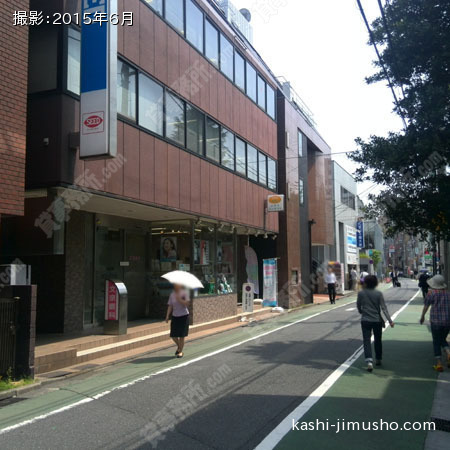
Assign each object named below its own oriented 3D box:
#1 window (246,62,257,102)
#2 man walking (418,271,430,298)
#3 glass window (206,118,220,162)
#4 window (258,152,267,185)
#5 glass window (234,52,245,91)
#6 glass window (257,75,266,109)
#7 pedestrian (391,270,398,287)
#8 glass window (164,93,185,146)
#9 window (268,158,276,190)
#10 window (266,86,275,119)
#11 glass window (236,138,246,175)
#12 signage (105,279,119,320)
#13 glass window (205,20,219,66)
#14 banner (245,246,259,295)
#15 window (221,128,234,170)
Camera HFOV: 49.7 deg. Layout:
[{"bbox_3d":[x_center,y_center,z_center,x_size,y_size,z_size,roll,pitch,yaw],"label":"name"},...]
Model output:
[{"bbox_3d":[0.984,-5.375,18.218,0.100,1.332,1.141,-3,-6,23],"label":"window"},{"bbox_3d":[11.939,3.556,29.000,0.600,1.660,0.400,-3,-5,23],"label":"man walking"},{"bbox_3d":[-0.361,-2.587,14.728,0.100,1.292,0.978,-3,-6,23],"label":"glass window"},{"bbox_3d":[1.514,-2.250,19.398,0.100,1.230,0.904,-3,-5,23],"label":"window"},{"bbox_3d":[0.520,-5.470,17.149,0.100,1.332,1.018,-3,-6,23],"label":"glass window"},{"bbox_3d":[1.451,-5.280,19.297,0.100,1.332,1.039,-3,-6,23],"label":"glass window"},{"bbox_3d":[15.386,4.796,44.000,0.520,1.700,0.380,-3,-6,23],"label":"pedestrian"},{"bbox_3d":[-1.295,-2.701,12.537,0.100,1.130,1.035,-3,-6,24],"label":"glass window"},{"bbox_3d":[2.011,-2.132,20.570,0.100,1.230,1.114,-3,-5,23],"label":"window"},{"bbox_3d":[1.915,-5.185,20.366,0.100,1.332,1.079,-3,-6,23],"label":"window"},{"bbox_3d":[0.575,-2.425,17.179,0.100,1.230,0.956,-3,-5,23],"label":"glass window"},{"bbox_3d":[-2.426,1.618,10.400,0.350,0.870,0.100,-3,-5,23],"label":"signage"},{"bbox_3d":[-0.407,-5.540,14.867,0.100,1.030,1.004,-3,-6,24],"label":"glass window"},{"bbox_3d":[1.062,1.810,19.300,0.570,1.970,0.080,-3,-6,23],"label":"banner"},{"bbox_3d":[0.105,-2.500,16.067,0.100,1.230,1.094,-3,-5,23],"label":"window"}]

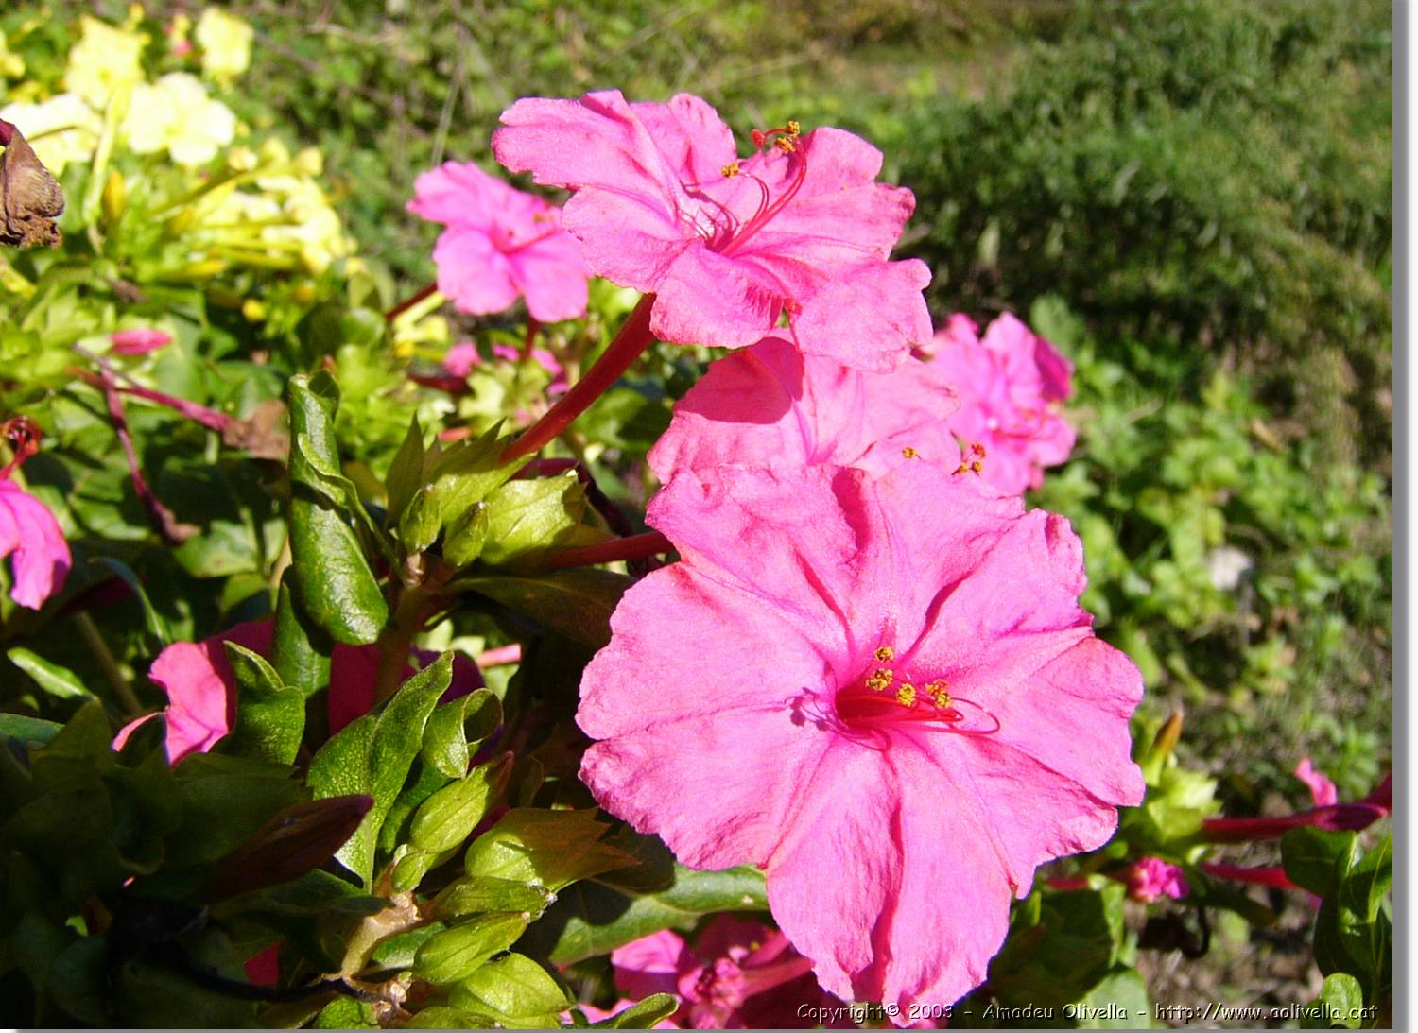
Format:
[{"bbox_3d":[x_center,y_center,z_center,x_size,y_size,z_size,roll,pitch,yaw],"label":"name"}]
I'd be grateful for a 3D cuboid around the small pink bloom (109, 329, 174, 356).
[{"bbox_3d":[-0.143,-0.044,0.360,0.017,0.007,0.007,3,-6,0],"label":"small pink bloom"}]

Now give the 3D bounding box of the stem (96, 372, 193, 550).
[{"bbox_3d":[-0.138,-0.014,0.350,0.007,0.046,0.007,-26,0,0],"label":"stem"}]

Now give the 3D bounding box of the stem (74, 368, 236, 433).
[{"bbox_3d":[-0.096,-0.020,0.250,0.030,0.004,0.004,22,-11,9],"label":"stem"}]

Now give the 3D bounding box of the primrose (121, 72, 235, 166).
[{"bbox_3d":[-0.170,-0.127,0.460,0.036,0.014,0.033,-6,67,-12],"label":"primrose"}]

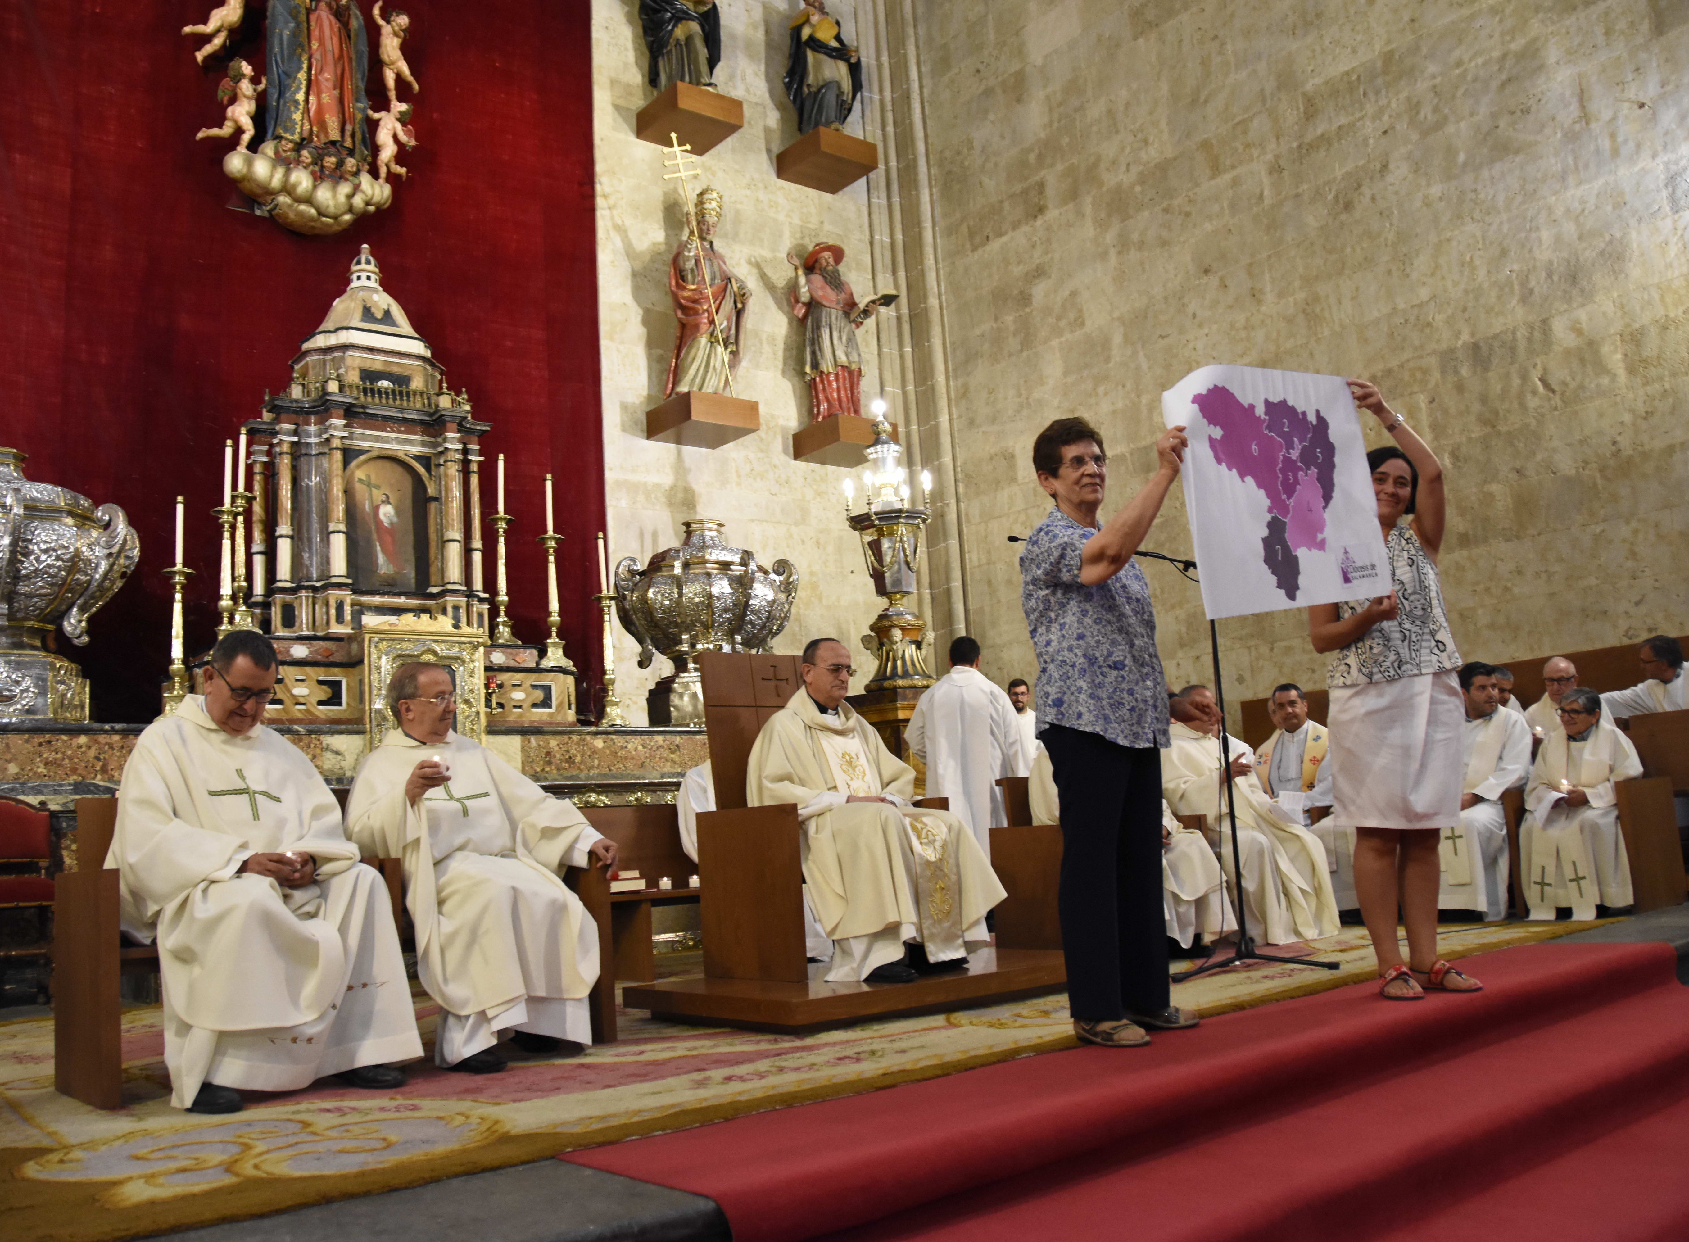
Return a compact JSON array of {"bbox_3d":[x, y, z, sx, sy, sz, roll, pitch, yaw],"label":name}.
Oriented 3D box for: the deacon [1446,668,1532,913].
[{"bbox_3d":[3.061,0.811,6.829,0.800,1.200,0.620,3,-11,-39],"label":"deacon"}]

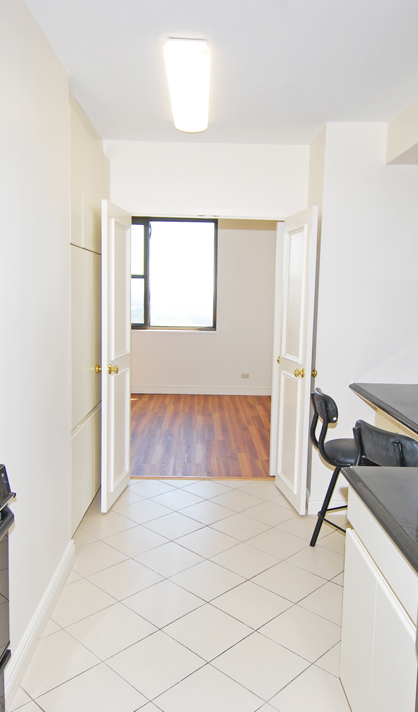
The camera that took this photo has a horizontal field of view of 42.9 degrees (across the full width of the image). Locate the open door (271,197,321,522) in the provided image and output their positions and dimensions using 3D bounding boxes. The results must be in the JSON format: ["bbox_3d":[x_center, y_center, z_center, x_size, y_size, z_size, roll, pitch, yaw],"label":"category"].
[{"bbox_3d":[0.615,0.030,3.781,0.040,2.035,0.590,0,7,-9],"label":"open door"}]

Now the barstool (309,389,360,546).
[{"bbox_3d":[0.861,0.688,3.086,0.480,0.930,0.430,0,7,-10],"label":"barstool"}]

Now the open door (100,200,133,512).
[{"bbox_3d":[-0.648,0.007,3.758,0.040,2.035,0.590,2,7,7],"label":"open door"}]

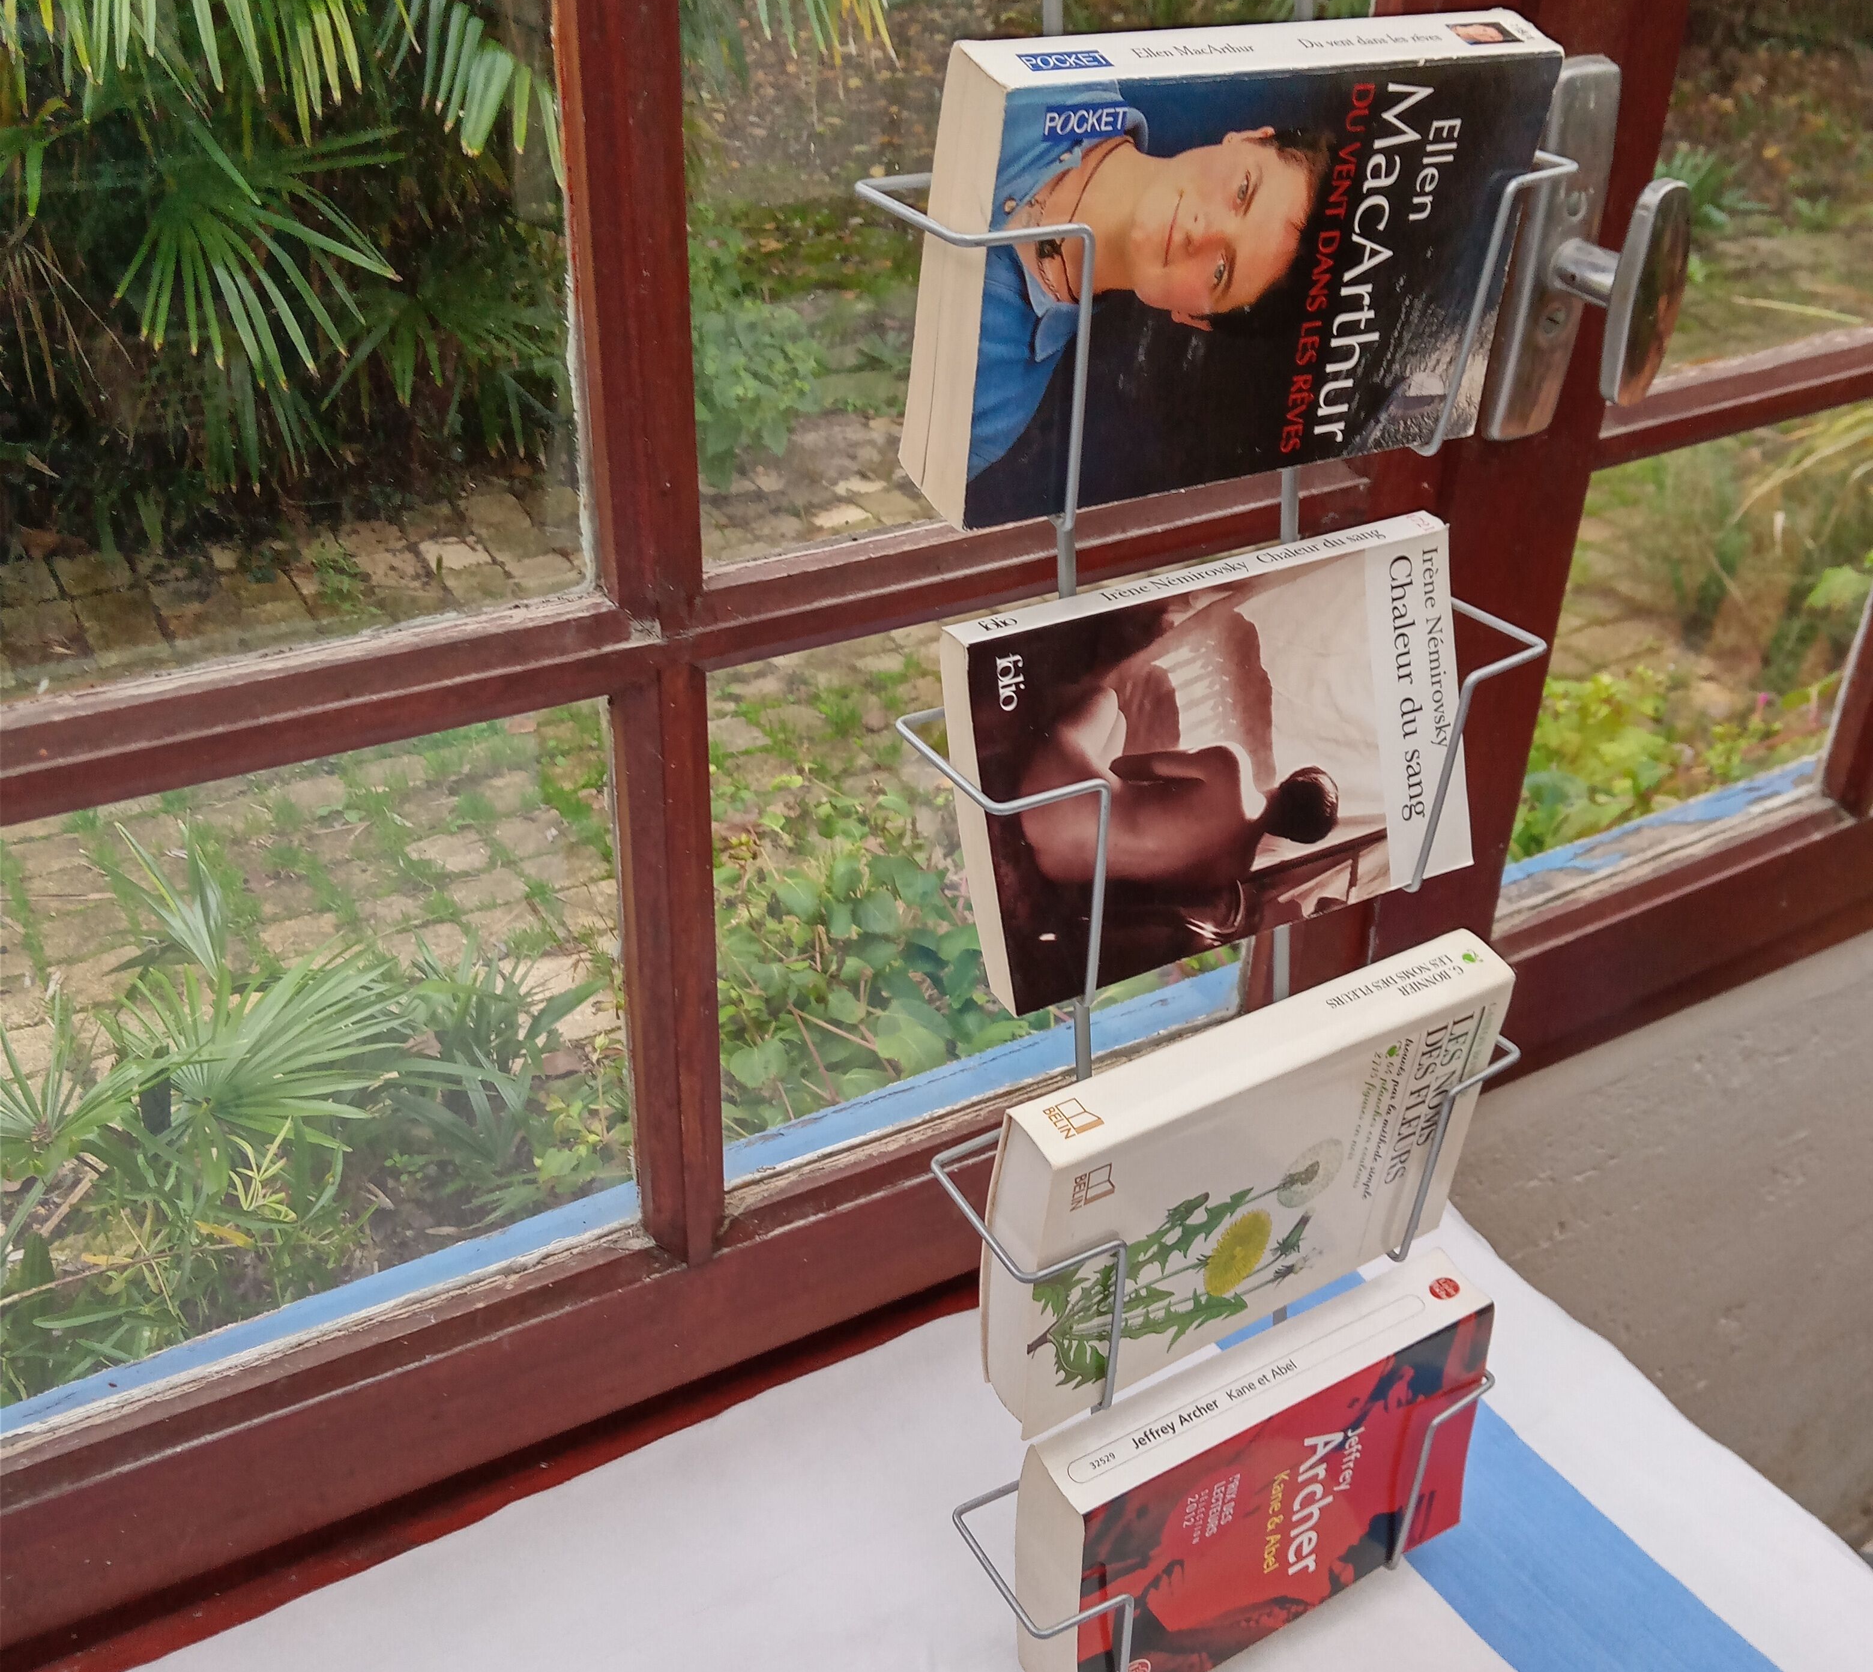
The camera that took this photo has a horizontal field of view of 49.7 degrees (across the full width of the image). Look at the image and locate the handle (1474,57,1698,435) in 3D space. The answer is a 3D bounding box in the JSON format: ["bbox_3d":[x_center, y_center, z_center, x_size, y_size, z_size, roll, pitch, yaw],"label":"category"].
[{"bbox_3d":[0.242,-0.206,0.742,0.033,0.141,0.055,-16,35,-27],"label":"handle"}]

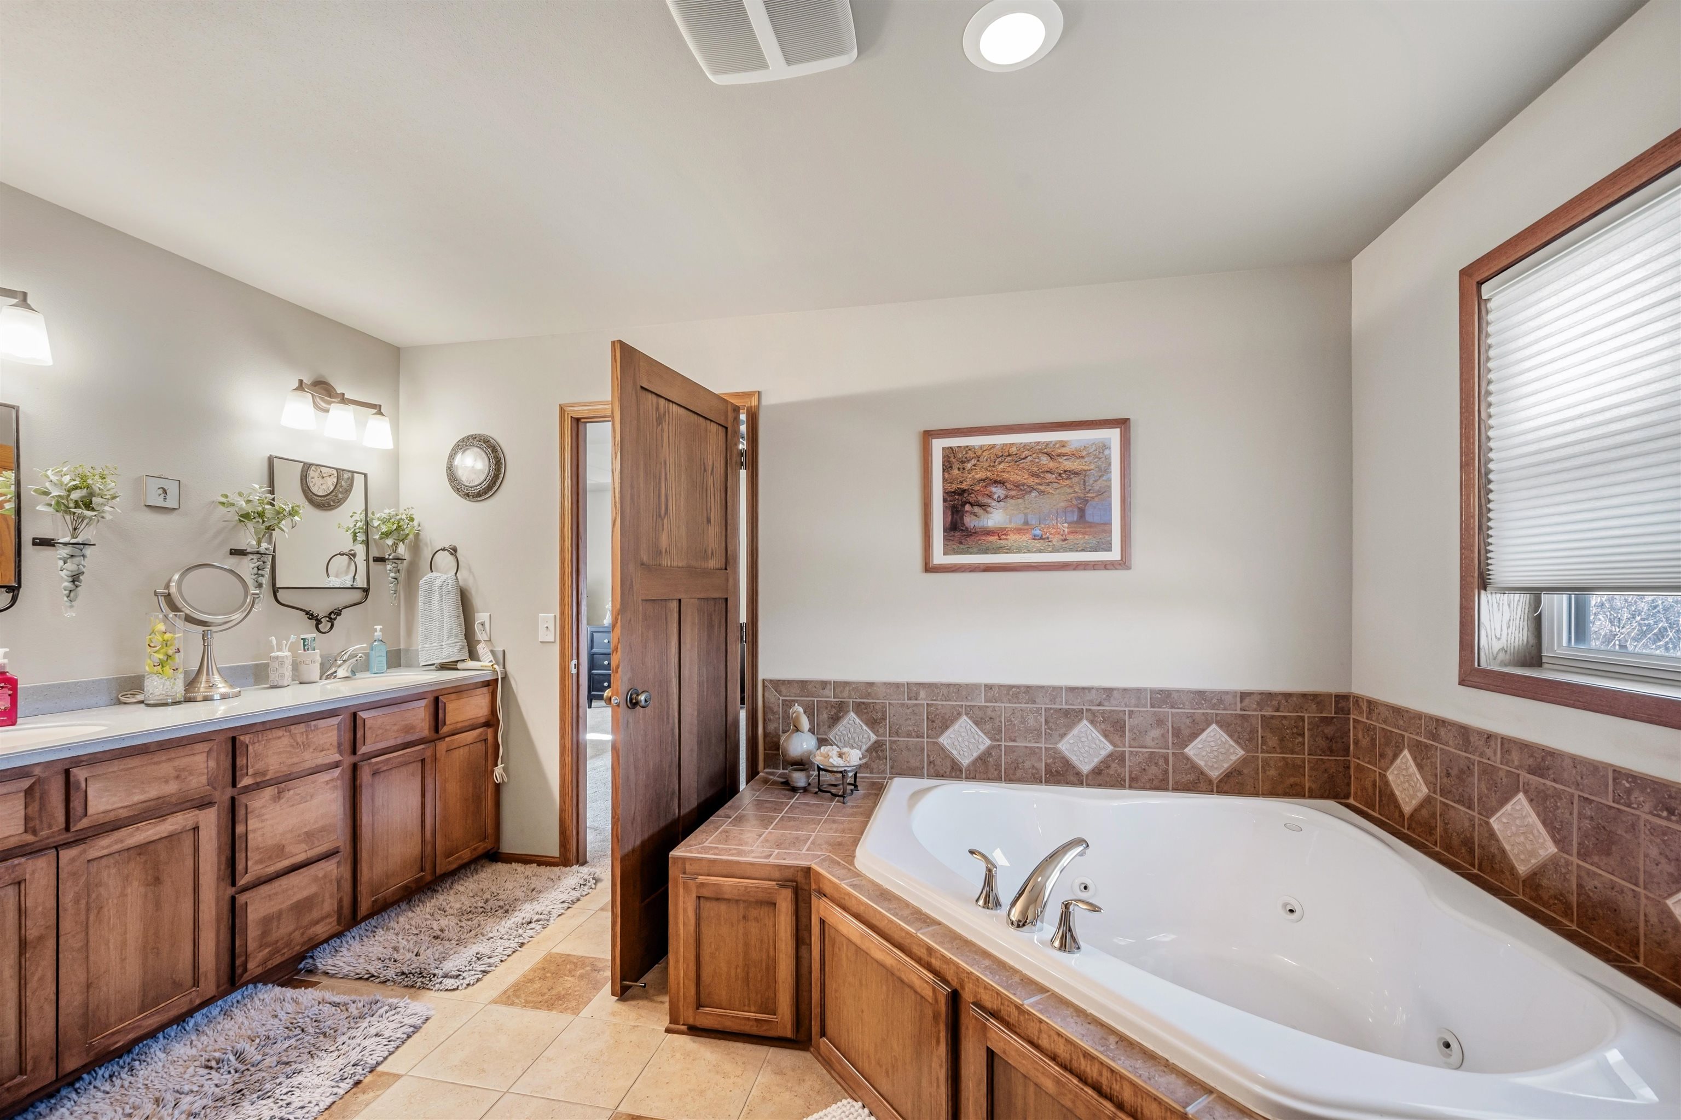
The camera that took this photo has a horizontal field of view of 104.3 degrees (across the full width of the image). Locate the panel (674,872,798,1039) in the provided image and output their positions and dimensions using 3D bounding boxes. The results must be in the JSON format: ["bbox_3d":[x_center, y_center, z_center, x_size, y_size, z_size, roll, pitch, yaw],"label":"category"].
[{"bbox_3d":[-0.289,1.120,1.856,0.350,0.436,0.022,0,-1,12],"label":"panel"}]

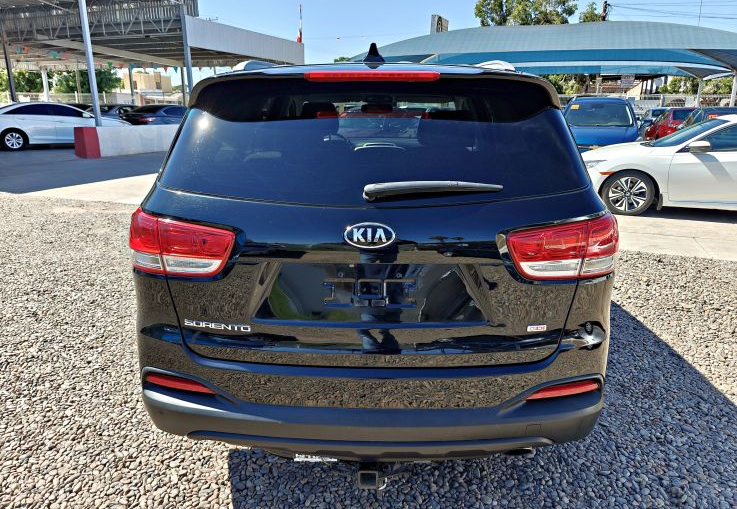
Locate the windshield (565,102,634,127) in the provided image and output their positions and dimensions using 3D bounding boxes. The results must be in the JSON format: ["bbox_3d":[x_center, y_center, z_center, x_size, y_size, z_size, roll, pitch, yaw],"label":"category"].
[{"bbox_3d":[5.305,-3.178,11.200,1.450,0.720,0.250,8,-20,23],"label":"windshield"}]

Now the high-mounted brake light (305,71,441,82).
[{"bbox_3d":[0.011,-0.576,1.591,0.430,0.034,0.050,1,17,0],"label":"high-mounted brake light"}]

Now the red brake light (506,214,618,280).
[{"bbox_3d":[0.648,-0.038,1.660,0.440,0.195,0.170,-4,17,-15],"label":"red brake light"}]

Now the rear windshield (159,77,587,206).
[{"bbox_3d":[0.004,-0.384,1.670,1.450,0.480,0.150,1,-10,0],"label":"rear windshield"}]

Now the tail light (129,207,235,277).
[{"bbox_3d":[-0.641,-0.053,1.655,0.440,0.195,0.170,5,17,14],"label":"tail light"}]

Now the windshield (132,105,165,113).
[{"bbox_3d":[-8.719,-5.793,19.500,1.350,0.680,0.250,5,-21,13],"label":"windshield"}]

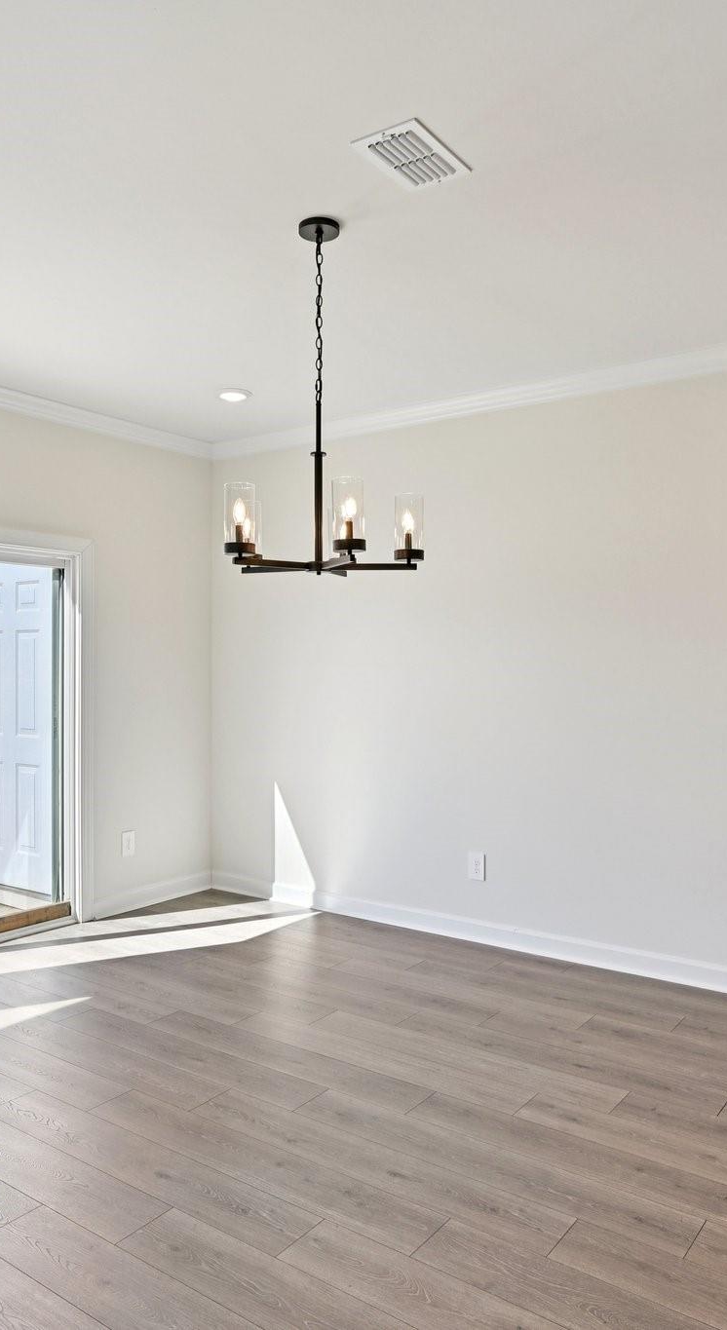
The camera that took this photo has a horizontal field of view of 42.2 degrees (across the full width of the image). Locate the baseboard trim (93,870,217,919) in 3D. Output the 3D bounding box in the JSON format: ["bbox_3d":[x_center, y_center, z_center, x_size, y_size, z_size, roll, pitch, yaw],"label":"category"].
[{"bbox_3d":[-1.199,1.340,5.461,0.020,0.108,0.915,0,0,36],"label":"baseboard trim"}]

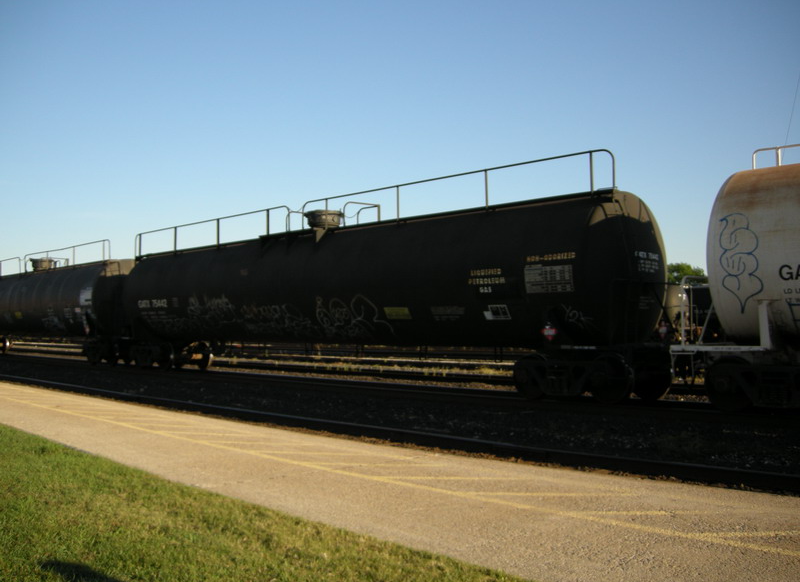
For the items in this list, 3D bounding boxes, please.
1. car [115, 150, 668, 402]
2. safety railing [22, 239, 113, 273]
[{"bbox_3d":[-2.020,0.065,22.740,3.100,4.760,20.100,2,-3,-44],"label":"car"},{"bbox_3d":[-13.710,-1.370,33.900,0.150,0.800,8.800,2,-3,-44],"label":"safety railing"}]

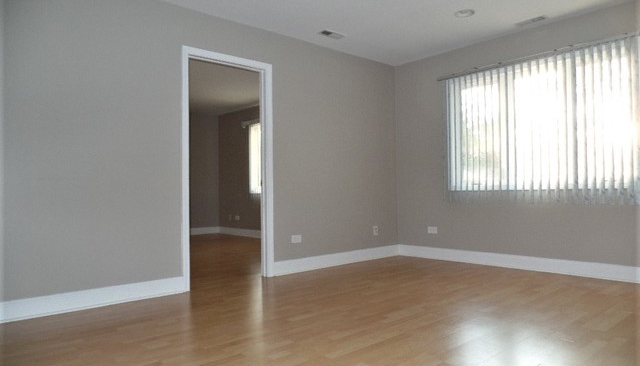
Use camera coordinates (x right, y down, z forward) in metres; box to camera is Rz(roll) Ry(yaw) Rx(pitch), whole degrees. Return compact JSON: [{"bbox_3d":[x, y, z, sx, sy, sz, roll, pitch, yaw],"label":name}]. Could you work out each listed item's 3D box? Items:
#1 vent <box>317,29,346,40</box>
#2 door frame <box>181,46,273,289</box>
[{"bbox_3d":[0.124,-1.515,4.363,0.290,0.025,0.135,0,-2,-41],"label":"vent"},{"bbox_3d":[-0.854,-0.130,3.977,0.935,2.111,0.130,0,-2,-41],"label":"door frame"}]

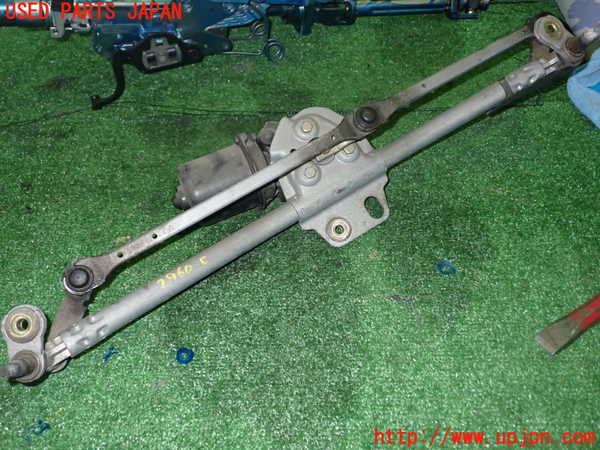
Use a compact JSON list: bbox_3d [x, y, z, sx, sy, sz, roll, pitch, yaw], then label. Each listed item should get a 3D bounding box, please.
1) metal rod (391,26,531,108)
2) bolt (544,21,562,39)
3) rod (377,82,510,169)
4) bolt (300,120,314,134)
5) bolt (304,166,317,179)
[{"bbox_3d":[0.188,-0.183,0.638,0.207,0.010,0.016,-29,63,-15],"label":"metal rod"},{"bbox_3d":[0.312,-0.242,0.684,0.020,0.012,0.020,2,71,-6],"label":"bolt"},{"bbox_3d":[0.163,-0.113,0.624,0.186,0.022,0.022,-30,63,-16],"label":"rod"},{"bbox_3d":[0.009,-0.104,0.592,0.012,0.009,0.012,-31,77,-16],"label":"bolt"},{"bbox_3d":[0.011,-0.054,0.575,0.012,0.009,0.012,-31,77,-16],"label":"bolt"}]

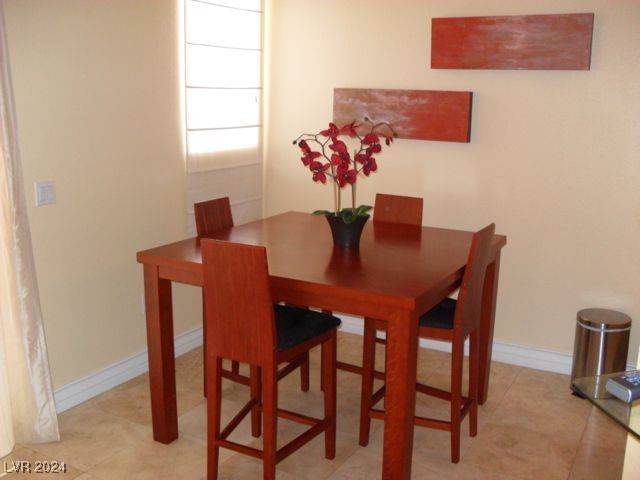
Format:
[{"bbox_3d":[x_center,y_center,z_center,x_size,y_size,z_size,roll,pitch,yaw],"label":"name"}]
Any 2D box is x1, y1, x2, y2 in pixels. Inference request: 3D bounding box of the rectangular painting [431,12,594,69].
[{"bbox_3d":[1.074,-1.119,3.678,0.914,0.303,0.048,7,14,28],"label":"rectangular painting"}]

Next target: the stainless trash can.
[{"bbox_3d":[1.562,0.641,3.605,0.280,0.450,0.280,1,12,0],"label":"stainless trash can"}]

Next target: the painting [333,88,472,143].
[{"bbox_3d":[0.501,-0.785,4.071,0.914,0.303,0.048,7,14,28],"label":"painting"}]

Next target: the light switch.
[{"bbox_3d":[-1.292,-0.220,3.061,0.014,0.115,0.115,7,14,28],"label":"light switch"}]

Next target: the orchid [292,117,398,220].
[{"bbox_3d":[0.110,-0.336,3.010,0.480,0.475,0.320,1,12,0],"label":"orchid"}]

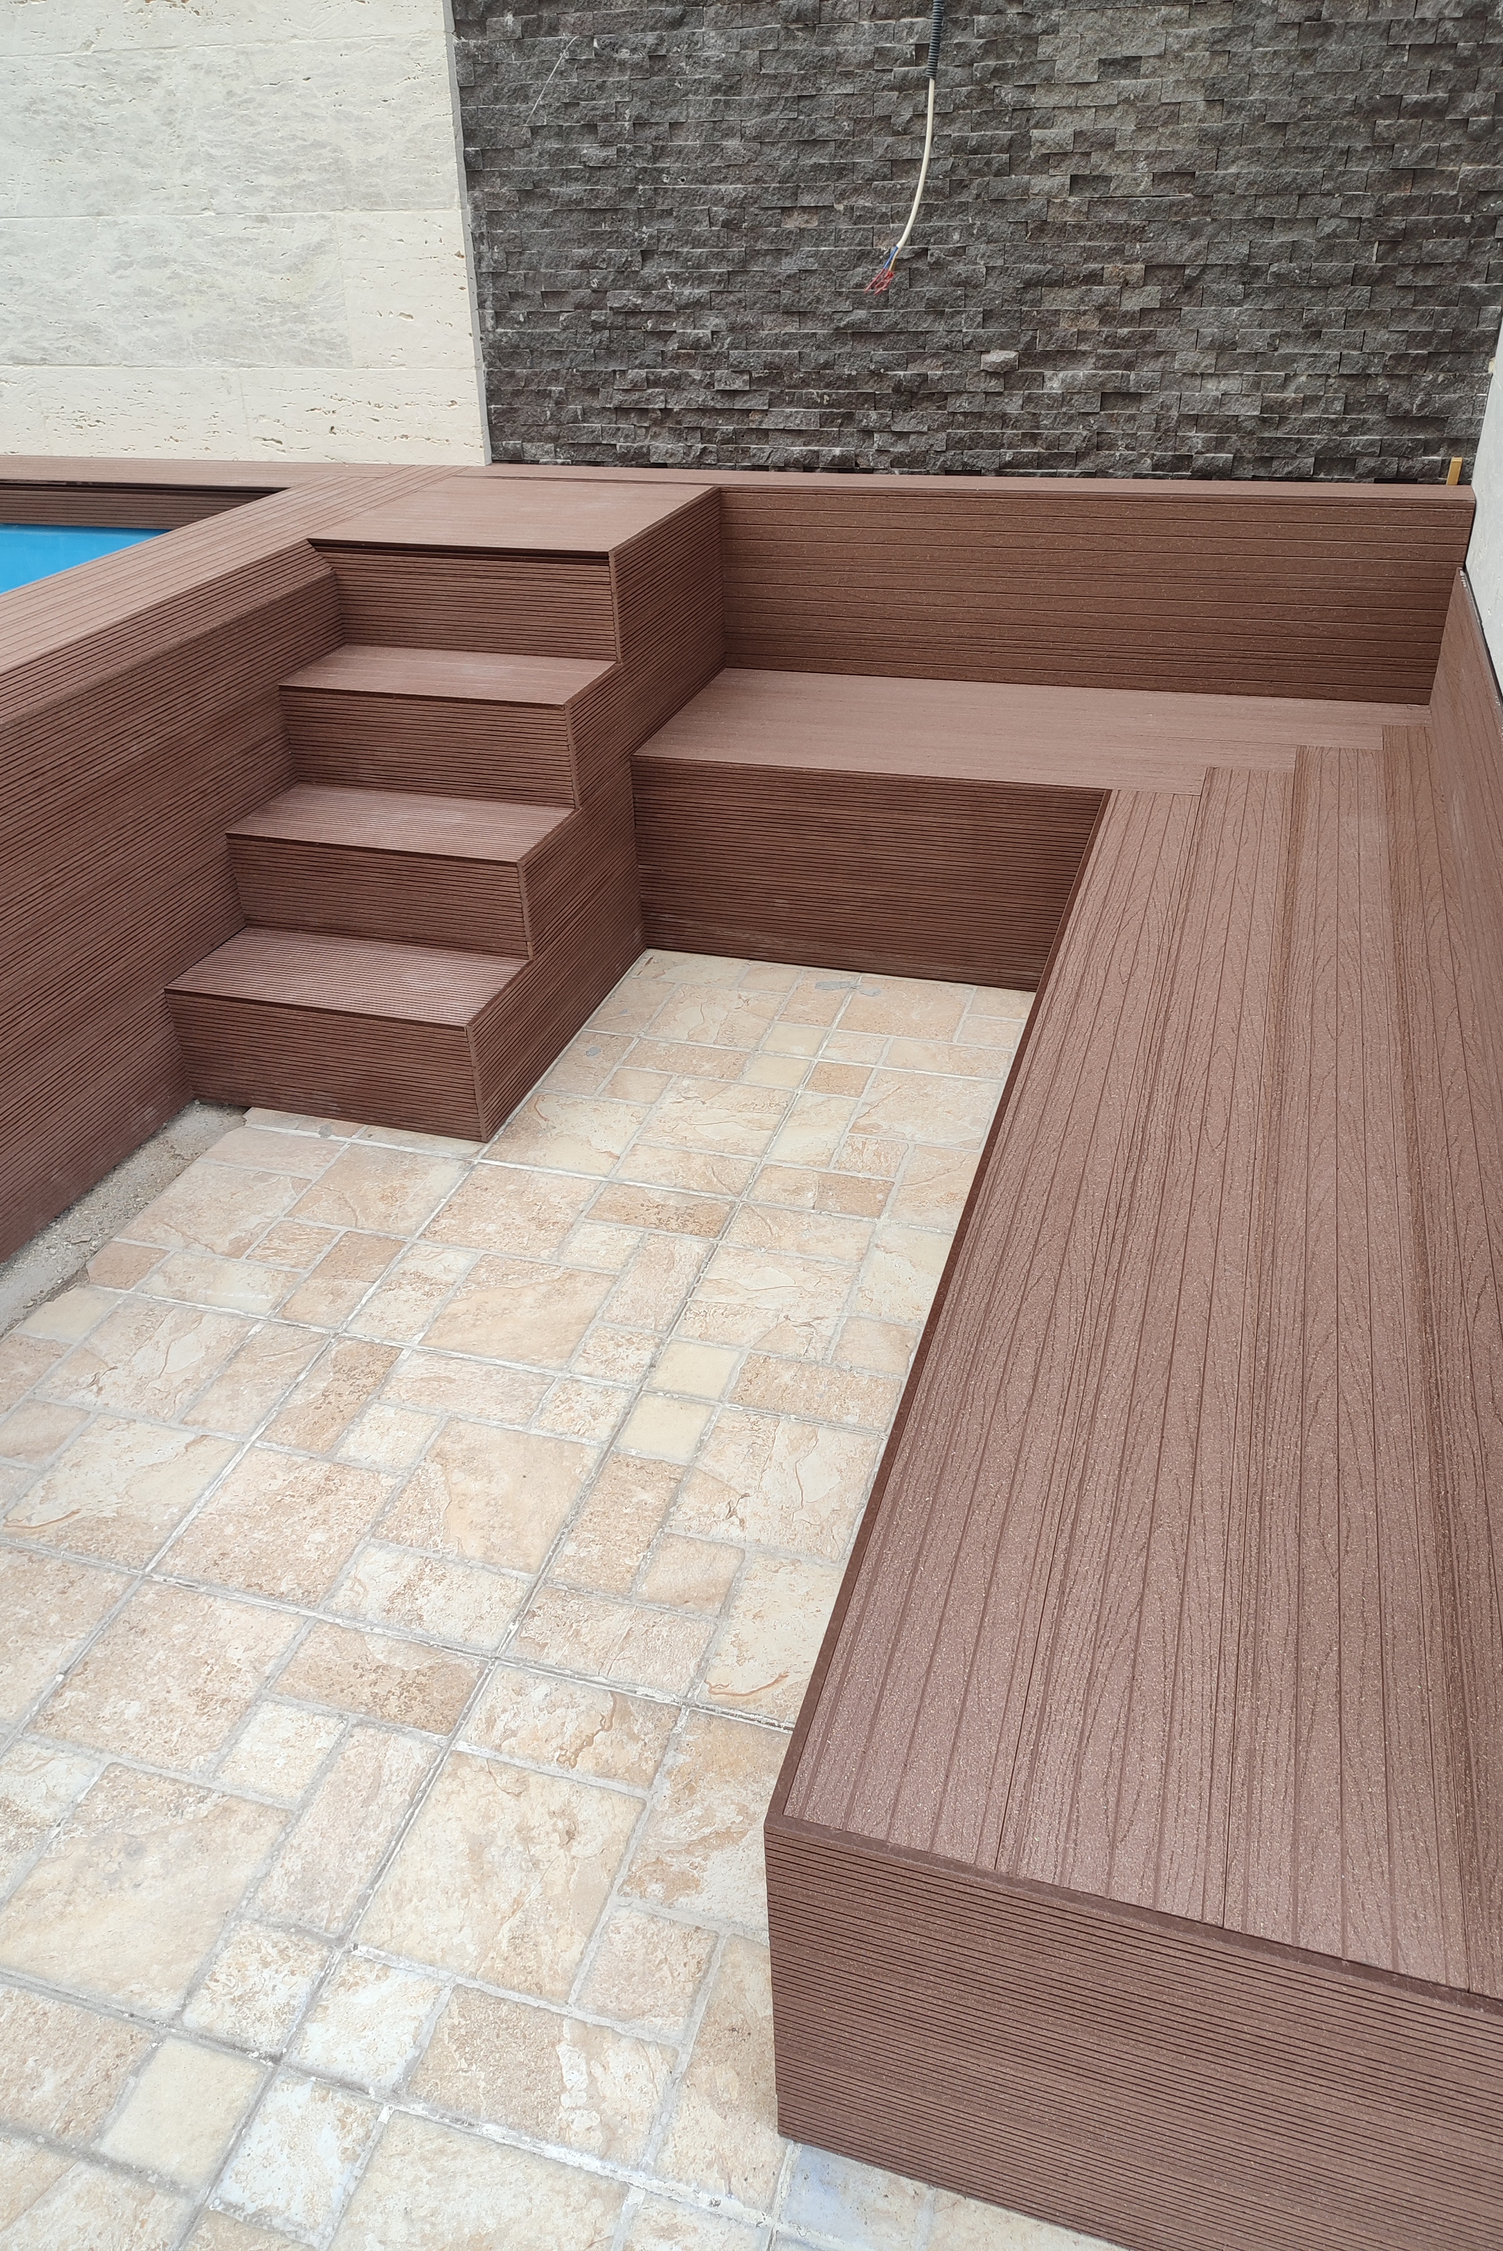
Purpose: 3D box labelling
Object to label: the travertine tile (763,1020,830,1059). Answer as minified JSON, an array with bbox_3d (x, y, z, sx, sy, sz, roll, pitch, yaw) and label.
[{"bbox_3d":[0.081,-0.150,2.872,0.096,0.014,0.111,7,34,16],"label":"travertine tile"}]

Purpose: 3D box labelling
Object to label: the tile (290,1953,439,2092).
[{"bbox_3d":[-0.343,0.802,1.393,0.097,0.014,0.100,7,34,16],"label":"tile"}]

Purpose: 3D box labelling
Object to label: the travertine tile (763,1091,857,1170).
[{"bbox_3d":[0.102,0.013,2.612,0.099,0.014,0.216,7,34,16],"label":"travertine tile"}]

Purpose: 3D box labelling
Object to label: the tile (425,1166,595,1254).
[{"bbox_3d":[-0.372,0.136,2.451,0.207,0.014,0.207,7,34,16],"label":"tile"}]

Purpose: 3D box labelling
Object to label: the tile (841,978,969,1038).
[{"bbox_3d":[0.292,-0.217,2.963,0.218,0.012,0.216,8,34,15],"label":"tile"}]

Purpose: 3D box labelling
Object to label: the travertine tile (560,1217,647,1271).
[{"bbox_3d":[-0.228,0.192,2.365,0.111,0.013,0.102,8,34,16],"label":"travertine tile"}]

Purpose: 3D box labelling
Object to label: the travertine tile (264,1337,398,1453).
[{"bbox_3d":[-0.561,0.364,2.101,0.103,0.012,0.213,8,34,15],"label":"travertine tile"}]

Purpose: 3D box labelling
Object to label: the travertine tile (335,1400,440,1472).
[{"bbox_3d":[-0.469,0.408,2.025,0.106,0.012,0.102,8,34,15],"label":"travertine tile"}]

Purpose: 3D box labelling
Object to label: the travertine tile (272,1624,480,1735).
[{"bbox_3d":[-0.406,0.606,1.708,0.215,0.012,0.099,8,34,15],"label":"travertine tile"}]

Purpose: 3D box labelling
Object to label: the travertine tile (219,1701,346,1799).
[{"bbox_3d":[-0.491,0.660,1.640,0.103,0.013,0.099,8,34,16],"label":"travertine tile"}]

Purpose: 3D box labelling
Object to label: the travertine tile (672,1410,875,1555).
[{"bbox_3d":[0.032,0.447,1.943,0.218,0.012,0.215,8,34,15],"label":"travertine tile"}]

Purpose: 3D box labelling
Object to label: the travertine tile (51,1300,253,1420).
[{"bbox_3d":[-0.839,0.327,2.186,0.219,0.012,0.215,8,34,15],"label":"travertine tile"}]

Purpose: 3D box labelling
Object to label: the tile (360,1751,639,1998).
[{"bbox_3d":[-0.238,0.722,1.513,0.206,0.014,0.211,7,34,16],"label":"tile"}]

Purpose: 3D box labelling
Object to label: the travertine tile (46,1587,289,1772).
[{"bbox_3d":[-0.635,0.605,1.717,0.205,0.012,0.197,7,34,16],"label":"travertine tile"}]

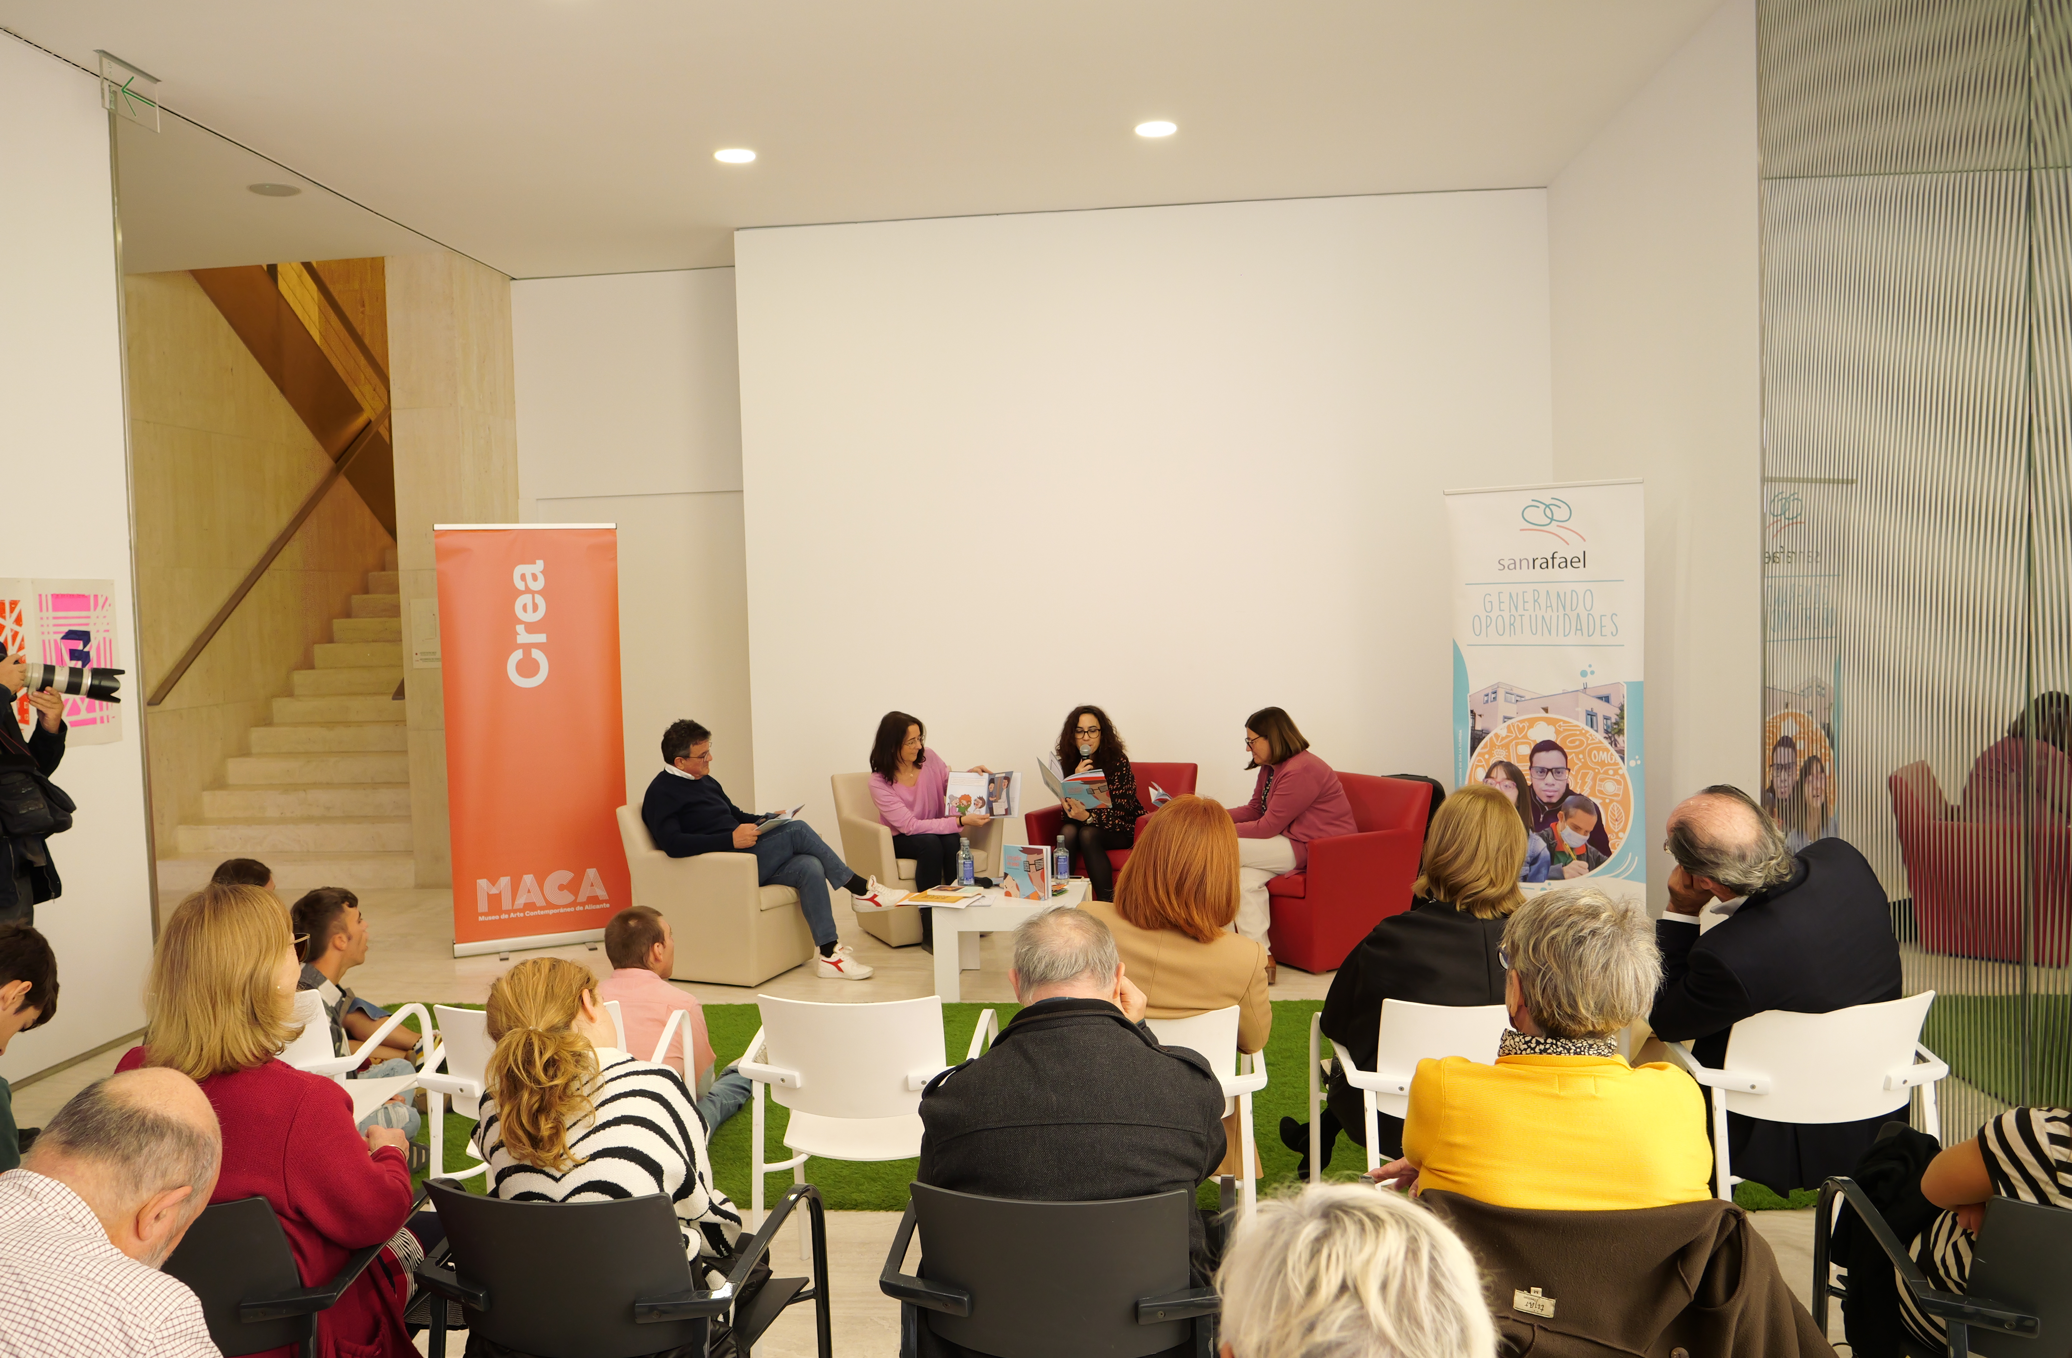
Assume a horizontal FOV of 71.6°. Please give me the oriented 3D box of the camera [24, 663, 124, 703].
[{"bbox_3d":[-3.138,-0.004,4.608,0.350,0.135,0.140,12,-6,-37],"label":"camera"}]

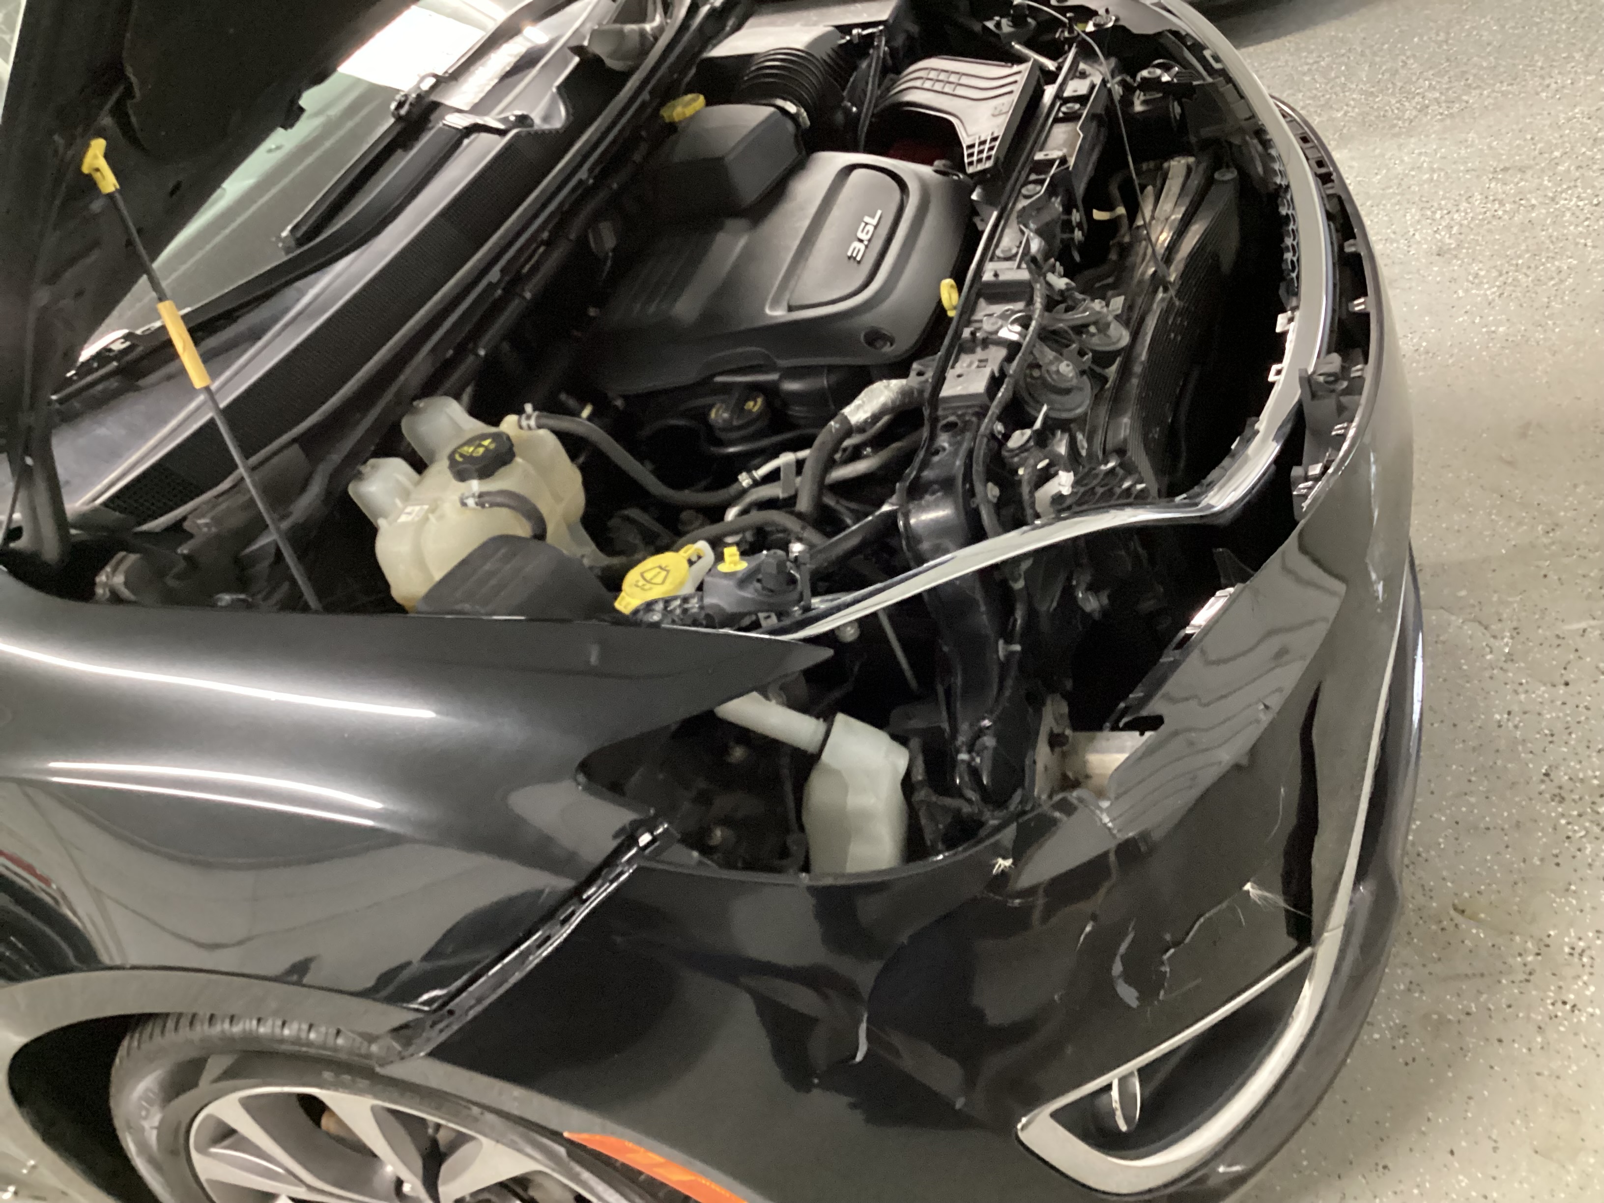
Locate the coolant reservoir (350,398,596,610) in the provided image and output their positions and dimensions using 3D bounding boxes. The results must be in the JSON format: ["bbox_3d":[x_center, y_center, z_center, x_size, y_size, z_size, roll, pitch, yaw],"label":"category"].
[{"bbox_3d":[-0.296,-0.078,1.272,0.195,0.175,0.200,2,39,15],"label":"coolant reservoir"}]

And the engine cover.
[{"bbox_3d":[-0.007,-0.364,1.561,0.380,0.115,0.410,2,39,15],"label":"engine cover"}]

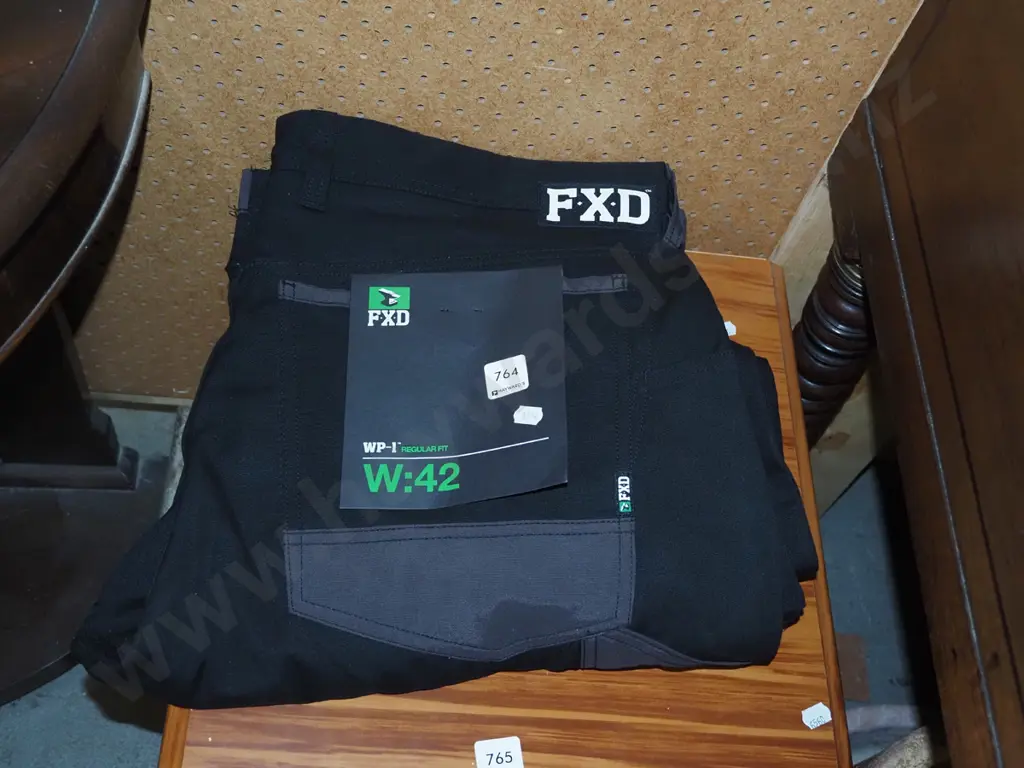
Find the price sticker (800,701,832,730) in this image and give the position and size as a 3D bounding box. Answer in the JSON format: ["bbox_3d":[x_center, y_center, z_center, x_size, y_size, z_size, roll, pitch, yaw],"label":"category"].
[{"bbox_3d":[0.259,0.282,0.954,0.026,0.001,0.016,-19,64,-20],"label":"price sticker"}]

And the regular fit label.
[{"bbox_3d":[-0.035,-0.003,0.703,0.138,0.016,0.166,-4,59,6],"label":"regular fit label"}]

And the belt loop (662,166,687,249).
[{"bbox_3d":[0.112,-0.123,0.781,0.010,0.017,0.059,-14,66,34],"label":"belt loop"}]

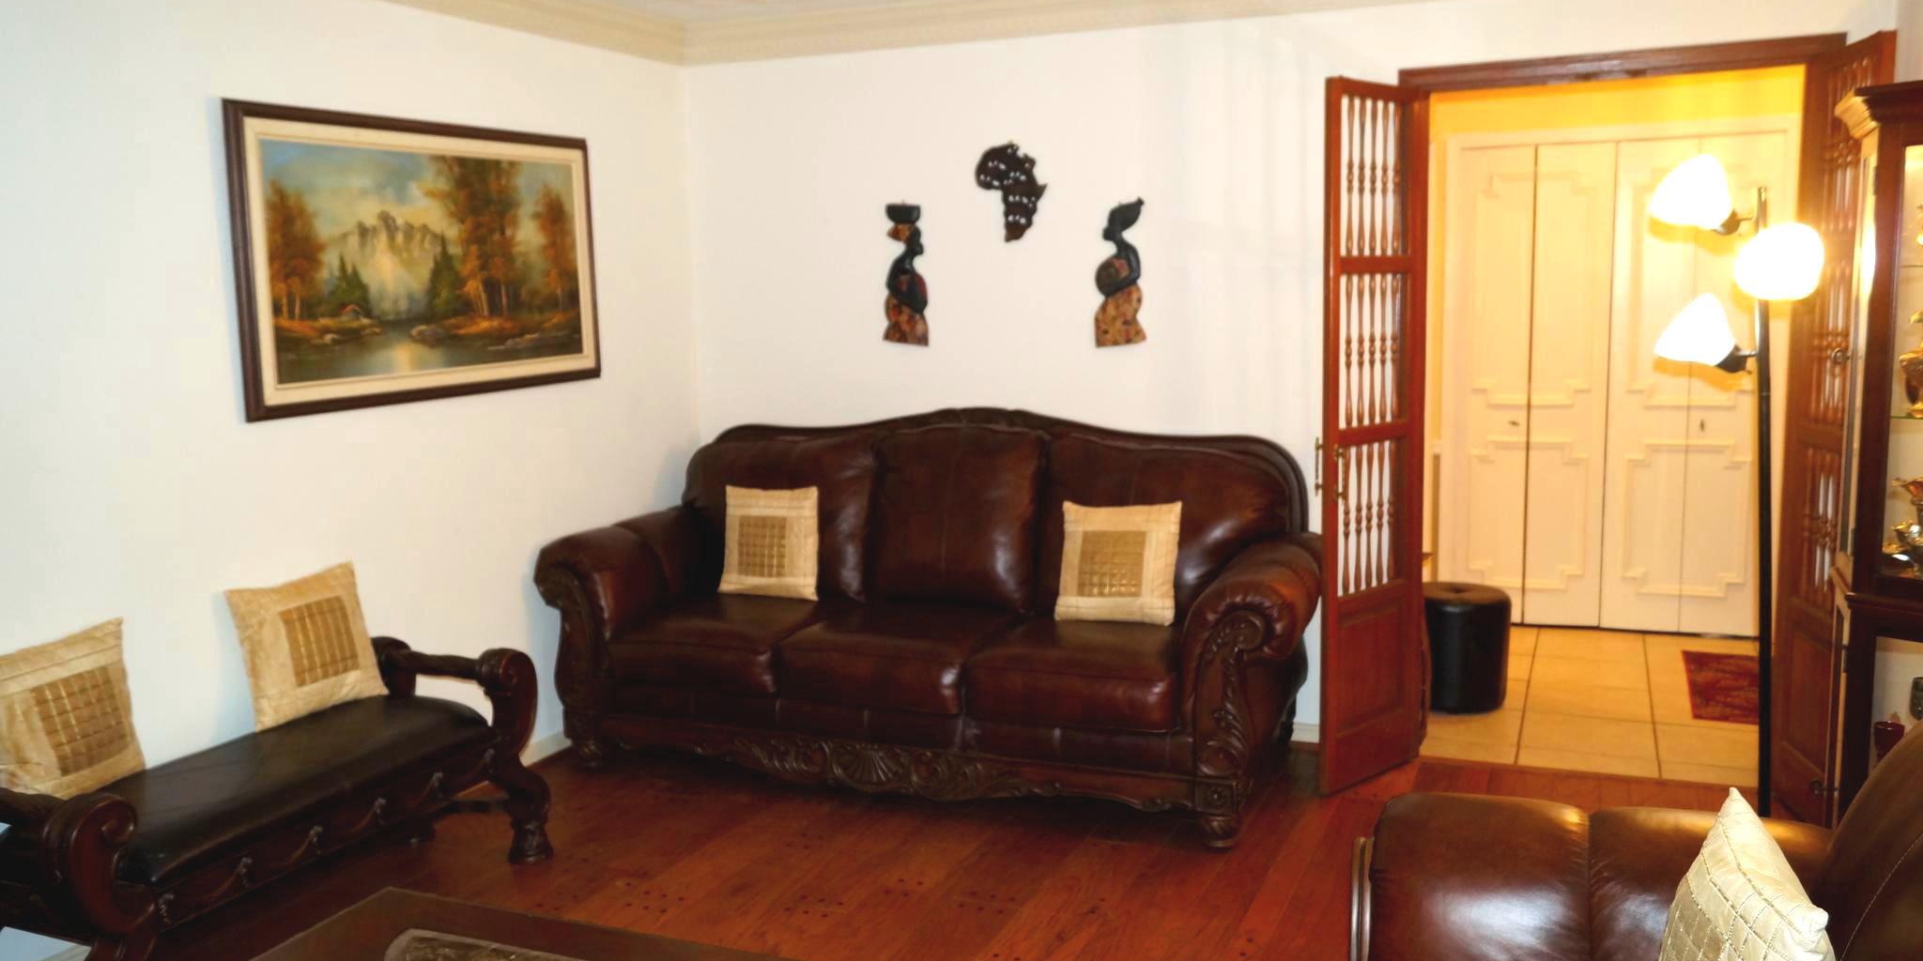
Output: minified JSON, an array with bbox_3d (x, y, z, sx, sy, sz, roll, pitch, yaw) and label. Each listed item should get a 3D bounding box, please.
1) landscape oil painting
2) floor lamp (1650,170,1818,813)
[{"bbox_3d":[-1.529,-0.643,4.231,0.045,0.789,1.370,2,9,24],"label":"landscape oil painting"},{"bbox_3d":[1.752,0.151,3.276,0.400,1.770,0.360,2,9,24],"label":"floor lamp"}]

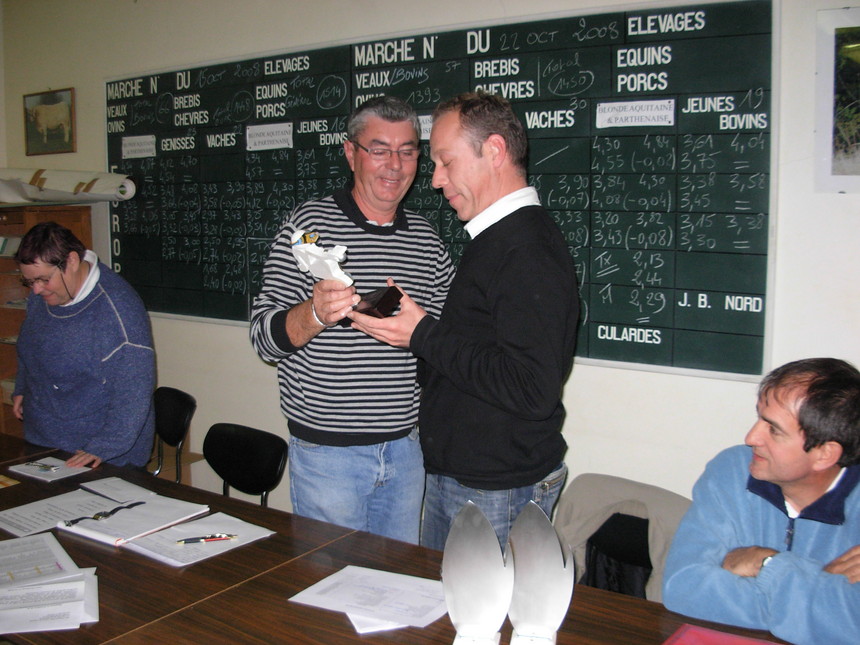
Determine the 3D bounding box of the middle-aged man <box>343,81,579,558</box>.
[{"bbox_3d":[0.090,0.350,2.200,0.540,1.760,0.520,-4,8,-25],"label":"middle-aged man"}]

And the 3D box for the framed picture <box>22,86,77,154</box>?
[{"bbox_3d":[-1.770,-0.935,4.400,0.435,0.310,0.025,5,9,34],"label":"framed picture"}]

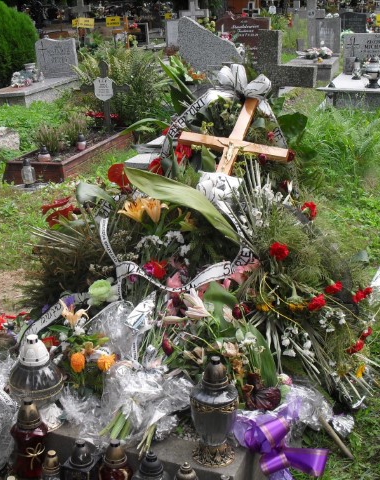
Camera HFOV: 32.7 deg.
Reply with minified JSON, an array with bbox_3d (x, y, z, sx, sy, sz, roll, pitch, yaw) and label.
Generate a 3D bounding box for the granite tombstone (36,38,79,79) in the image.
[{"bbox_3d":[-1.898,-2.580,9.200,0.610,0.530,0.100,5,22,16],"label":"granite tombstone"}]

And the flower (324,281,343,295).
[{"bbox_3d":[0.559,0.185,2.520,0.065,0.048,0.060,5,21,13],"label":"flower"}]

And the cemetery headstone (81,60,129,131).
[{"bbox_3d":[-0.868,-1.490,6.650,0.500,0.690,0.060,5,22,17],"label":"cemetery headstone"}]

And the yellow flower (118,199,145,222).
[{"bbox_3d":[-0.246,-0.124,2.720,0.100,0.095,0.090,-2,21,-5],"label":"yellow flower"}]

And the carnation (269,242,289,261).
[{"bbox_3d":[0.380,0.049,2.780,0.080,0.072,0.065,1,22,8],"label":"carnation"}]

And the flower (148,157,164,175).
[{"bbox_3d":[-0.176,-0.391,3.400,0.080,0.095,0.070,-3,21,-3],"label":"flower"}]

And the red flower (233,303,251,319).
[{"bbox_3d":[0.216,0.296,2.720,0.072,0.060,0.065,0,22,5],"label":"red flower"}]

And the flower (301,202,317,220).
[{"bbox_3d":[0.553,-0.133,3.020,0.070,0.085,0.070,2,22,10],"label":"flower"}]

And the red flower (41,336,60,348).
[{"bbox_3d":[-0.582,0.428,2.700,0.075,0.045,0.065,-7,22,-13],"label":"red flower"}]

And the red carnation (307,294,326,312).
[{"bbox_3d":[0.475,0.240,2.430,0.066,0.058,0.066,4,20,11],"label":"red carnation"}]

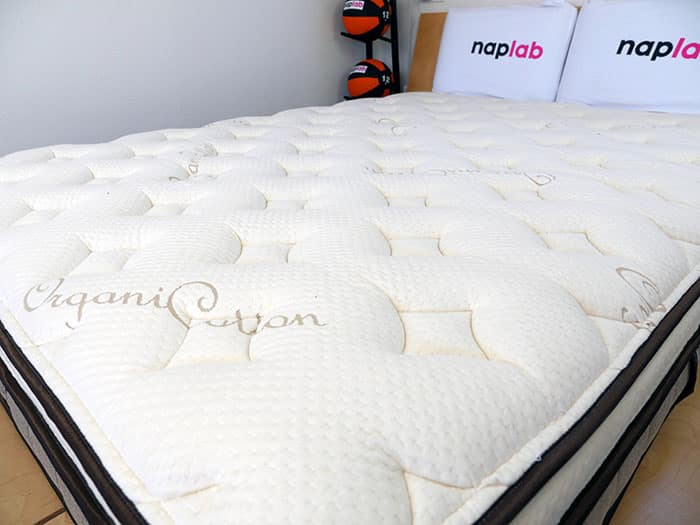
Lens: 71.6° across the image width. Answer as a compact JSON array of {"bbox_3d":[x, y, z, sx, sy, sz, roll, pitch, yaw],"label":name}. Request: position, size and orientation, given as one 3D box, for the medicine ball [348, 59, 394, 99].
[{"bbox_3d":[0.116,-0.968,2.625,0.250,0.250,0.250,-1,24,1],"label":"medicine ball"}]

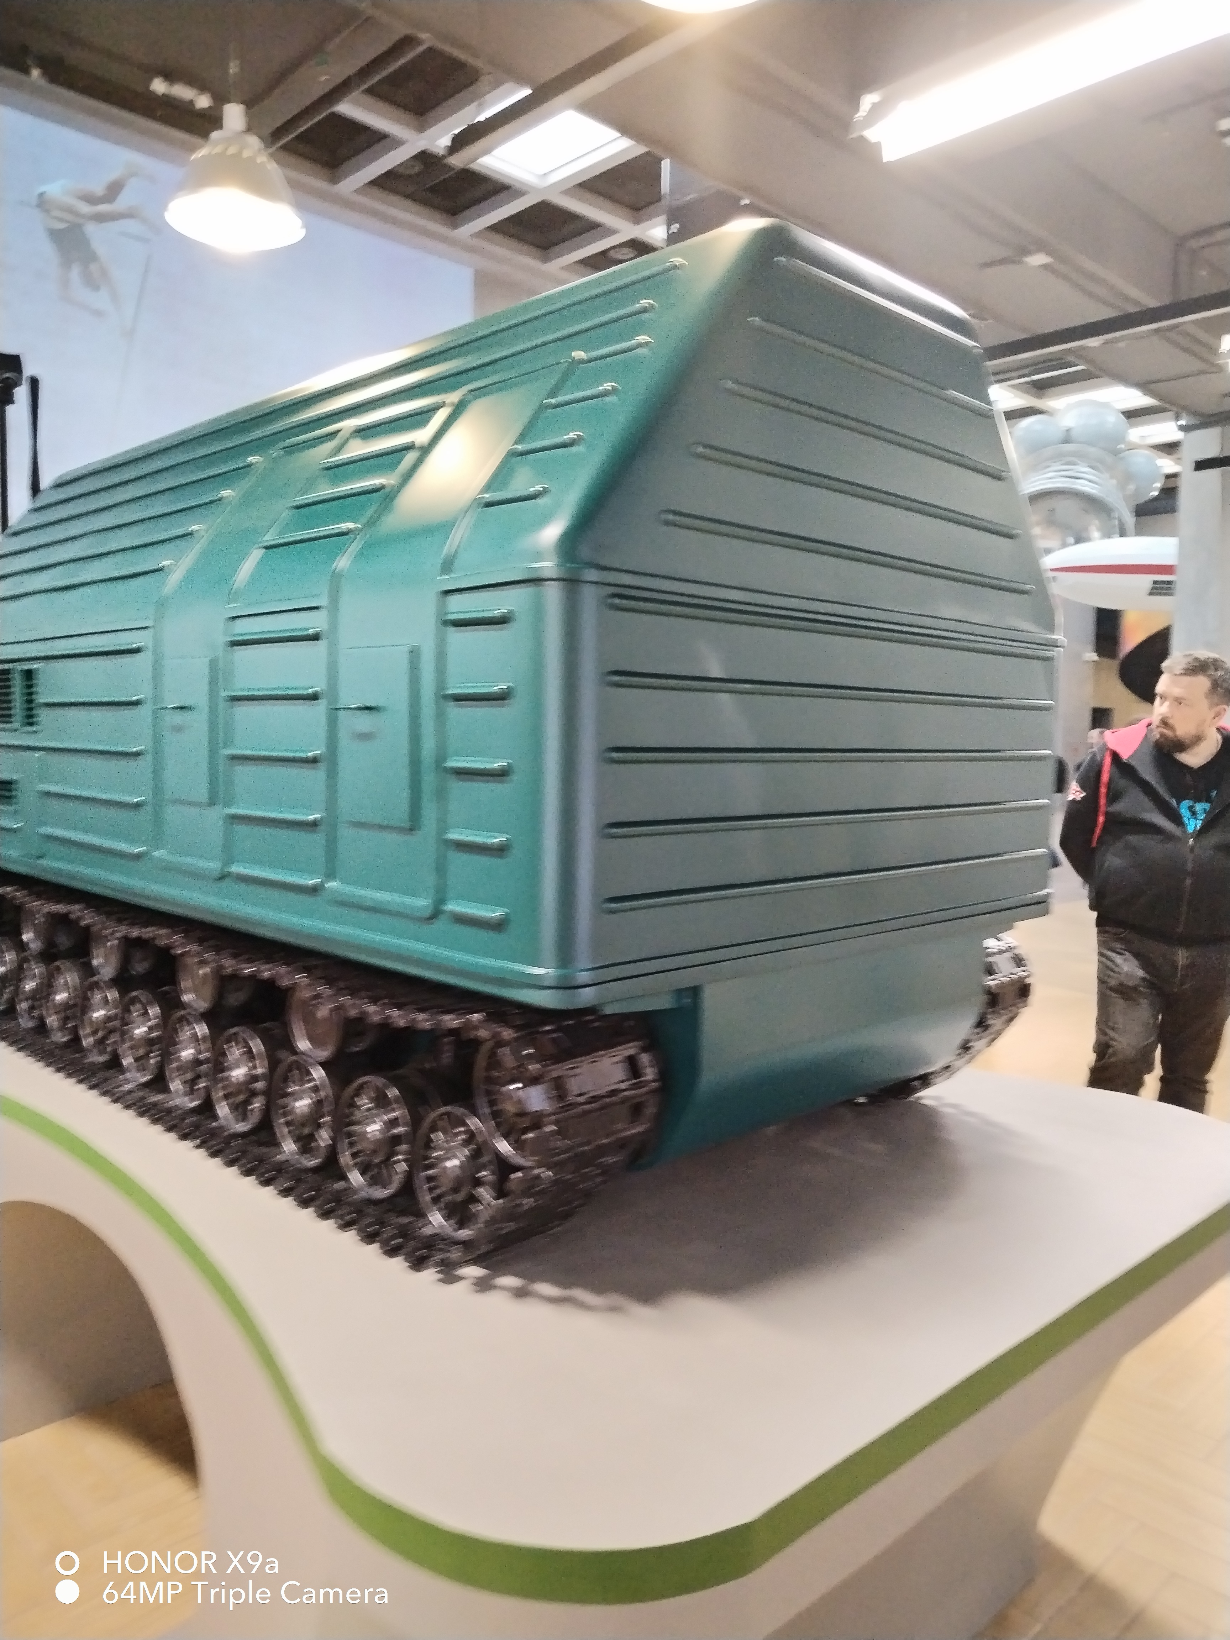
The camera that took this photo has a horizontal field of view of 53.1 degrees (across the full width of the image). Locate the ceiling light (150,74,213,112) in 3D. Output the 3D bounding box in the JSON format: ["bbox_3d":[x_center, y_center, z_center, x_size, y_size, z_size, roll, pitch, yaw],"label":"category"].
[{"bbox_3d":[-1.656,-2.776,4.704,0.090,0.080,0.250,5,6,44],"label":"ceiling light"}]

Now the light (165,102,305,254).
[{"bbox_3d":[-1.279,-2.209,4.160,0.450,0.396,0.450,1,4,0],"label":"light"}]

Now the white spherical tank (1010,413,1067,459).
[{"bbox_3d":[3.025,-2.719,8.800,0.360,0.360,0.360,-3,5,-44],"label":"white spherical tank"}]

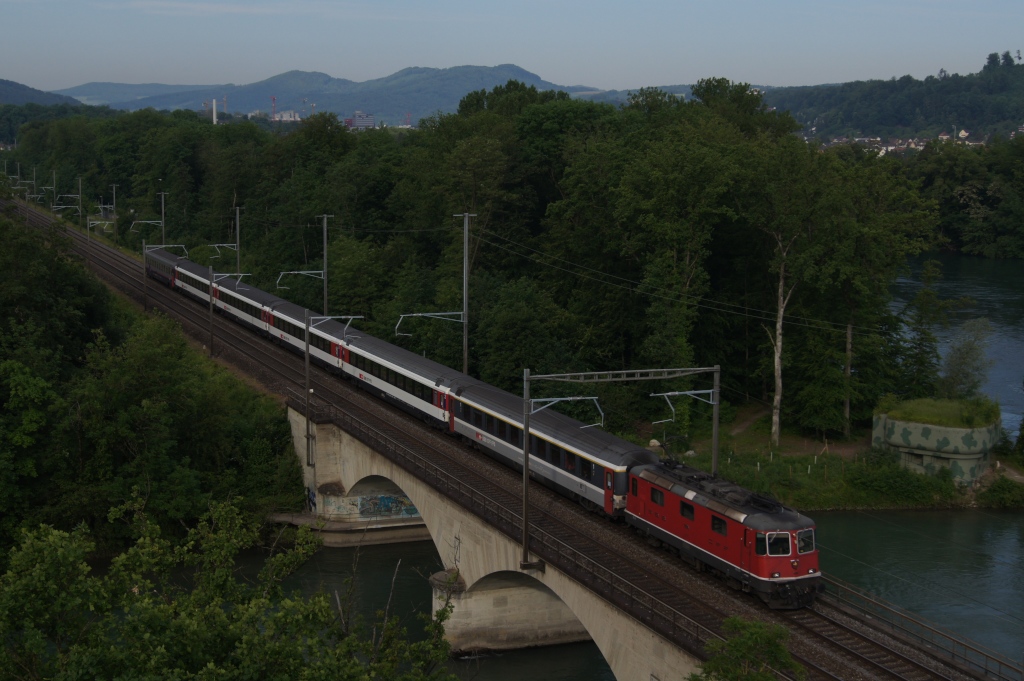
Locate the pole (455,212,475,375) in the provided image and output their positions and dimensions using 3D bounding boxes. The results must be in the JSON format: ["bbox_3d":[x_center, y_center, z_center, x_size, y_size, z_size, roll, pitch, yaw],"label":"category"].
[{"bbox_3d":[-3.600,-2.055,116.560,1.850,15.850,0.320,-3,8,-23],"label":"pole"}]

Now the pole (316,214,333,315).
[{"bbox_3d":[-19.092,-6.024,151.048,1.750,13.550,0.320,-3,8,-23],"label":"pole"}]

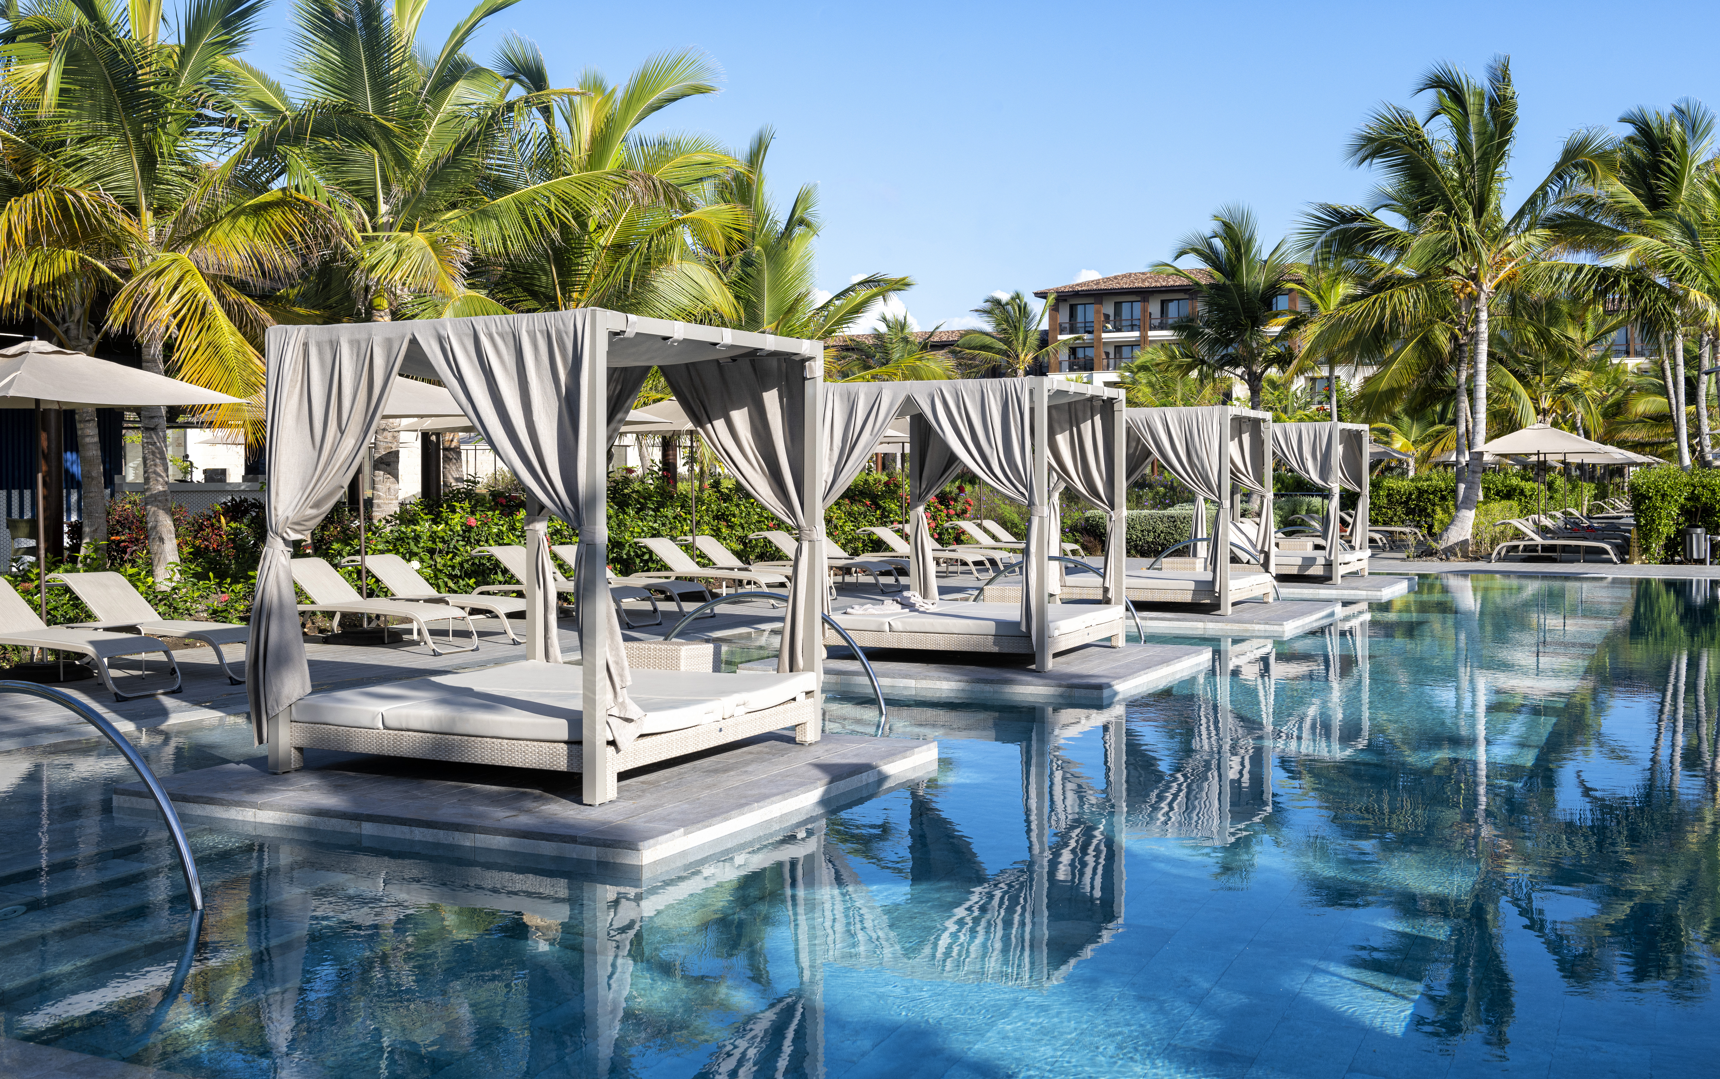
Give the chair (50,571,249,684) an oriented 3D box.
[{"bbox_3d":[-5.014,0.603,12.150,1.920,0.750,0.620,1,2,27],"label":"chair"}]

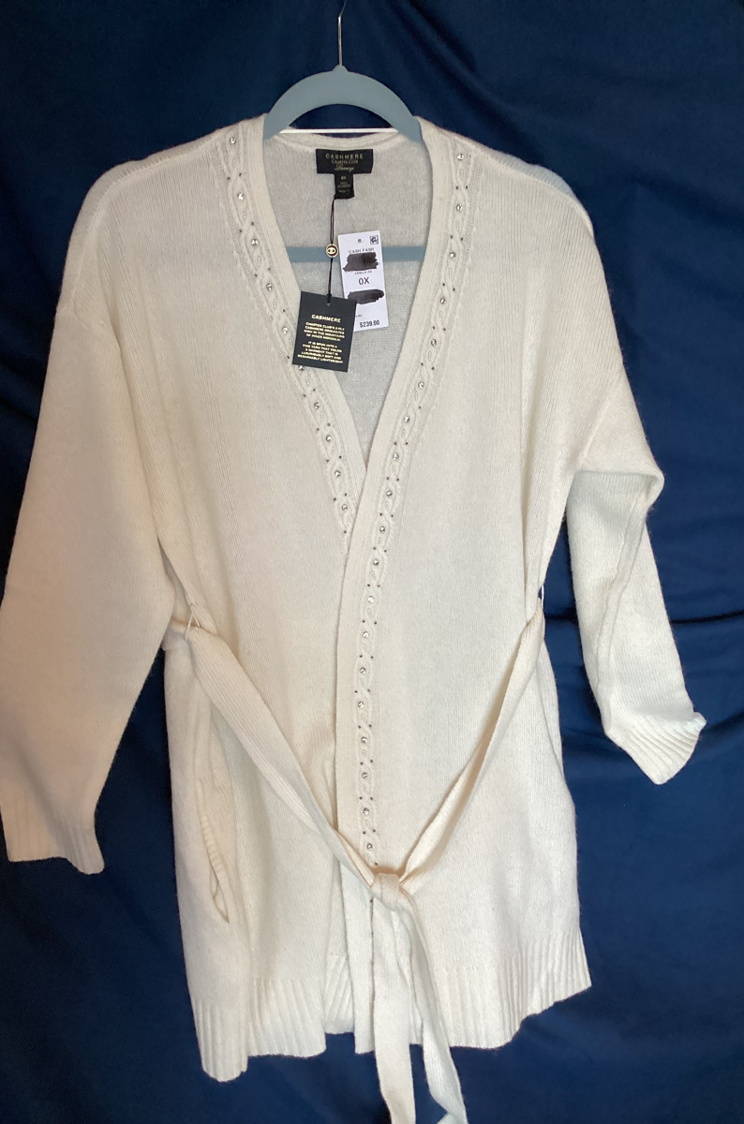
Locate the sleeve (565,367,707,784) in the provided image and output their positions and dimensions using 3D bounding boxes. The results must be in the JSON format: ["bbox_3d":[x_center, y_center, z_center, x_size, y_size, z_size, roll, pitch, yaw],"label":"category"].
[{"bbox_3d":[0.239,0.011,0.915,0.112,0.355,0.080,-2,8,-3],"label":"sleeve"}]

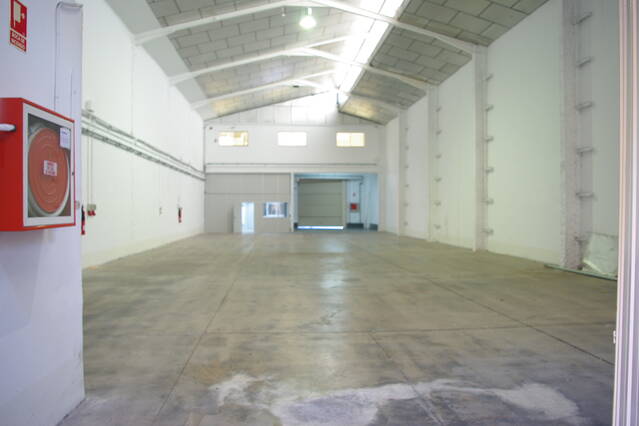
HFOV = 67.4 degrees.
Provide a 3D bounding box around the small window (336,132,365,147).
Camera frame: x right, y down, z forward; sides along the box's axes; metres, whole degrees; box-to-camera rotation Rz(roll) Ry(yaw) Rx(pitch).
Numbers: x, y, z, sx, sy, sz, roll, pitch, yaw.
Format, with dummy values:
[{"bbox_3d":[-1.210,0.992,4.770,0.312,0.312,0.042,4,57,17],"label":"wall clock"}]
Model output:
[{"bbox_3d":[2.109,-4.918,32.286,1.940,0.980,0.120,0,0,-5],"label":"small window"}]

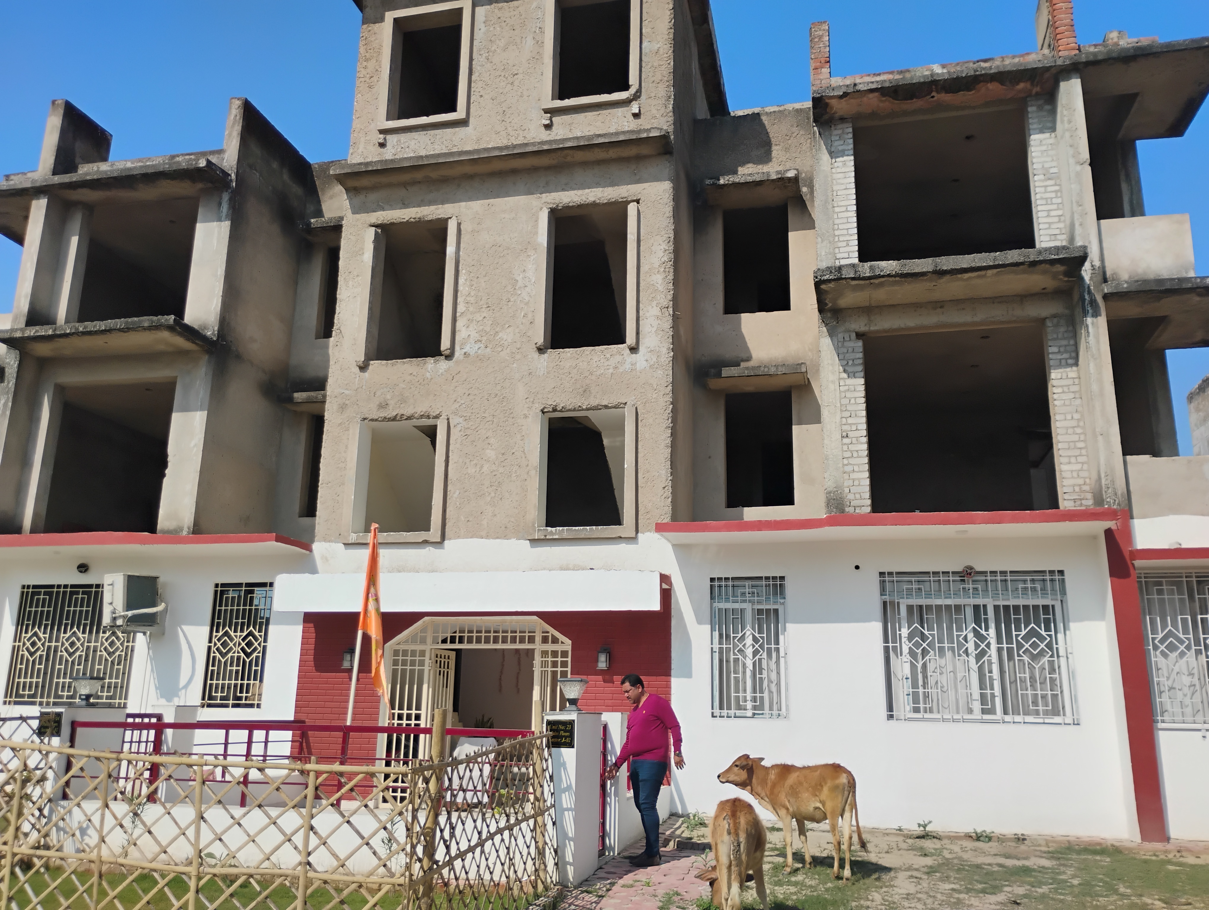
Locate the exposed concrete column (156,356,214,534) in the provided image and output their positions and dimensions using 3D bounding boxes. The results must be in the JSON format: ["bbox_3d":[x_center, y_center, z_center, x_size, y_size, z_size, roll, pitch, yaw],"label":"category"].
[{"bbox_3d":[-6.393,-0.063,15.153,0.604,2.867,0.301,-2,-15,13],"label":"exposed concrete column"}]

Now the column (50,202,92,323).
[{"bbox_3d":[-8.894,-2.969,16.287,0.311,2.368,0.252,-2,-14,14],"label":"column"}]

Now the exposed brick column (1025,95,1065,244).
[{"bbox_3d":[5.701,-3.485,12.660,0.307,2.351,0.266,-2,-15,13],"label":"exposed brick column"}]

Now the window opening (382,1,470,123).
[{"bbox_3d":[-2.791,-6.116,15.477,1.376,1.998,0.252,-2,-14,14],"label":"window opening"}]

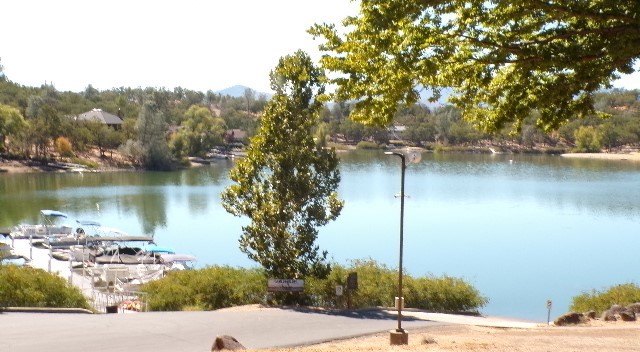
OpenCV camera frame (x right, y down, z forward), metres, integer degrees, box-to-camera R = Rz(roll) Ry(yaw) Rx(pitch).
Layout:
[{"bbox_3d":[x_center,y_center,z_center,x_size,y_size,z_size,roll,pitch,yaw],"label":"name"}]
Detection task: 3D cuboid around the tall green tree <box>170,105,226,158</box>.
[{"bbox_3d":[-32.860,-12.035,245.000,15.000,14.800,14.000,0,3,0],"label":"tall green tree"}]

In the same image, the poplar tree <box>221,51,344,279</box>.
[{"bbox_3d":[-1.904,-0.025,46.000,6.200,12.500,6.000,0,3,0],"label":"poplar tree"}]

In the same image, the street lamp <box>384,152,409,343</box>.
[{"bbox_3d":[2.686,2.463,31.200,0.870,6.600,0.620,2,3,22],"label":"street lamp"}]

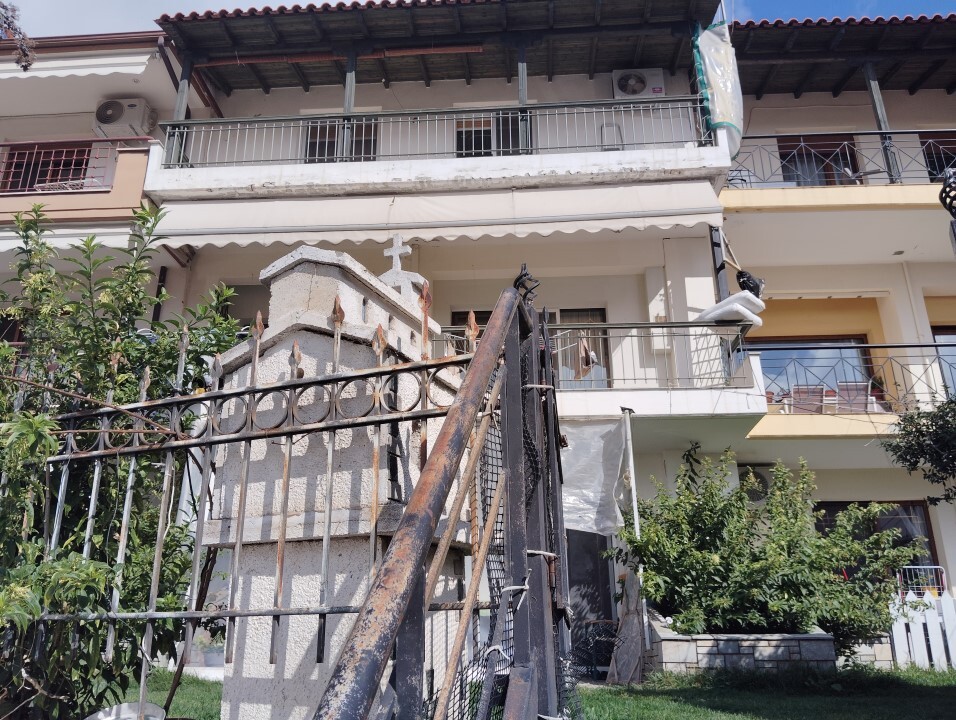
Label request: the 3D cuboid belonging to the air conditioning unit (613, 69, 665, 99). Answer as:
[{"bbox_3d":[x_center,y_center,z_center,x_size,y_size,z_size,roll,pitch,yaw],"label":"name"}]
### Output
[{"bbox_3d":[2.519,-4.249,12.167,0.790,0.540,0.290,-2,-19,4],"label":"air conditioning unit"}]

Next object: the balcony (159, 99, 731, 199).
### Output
[{"bbox_3d":[-0.517,-2.457,10.896,7.440,1.090,2.000,-2,-19,4],"label":"balcony"}]

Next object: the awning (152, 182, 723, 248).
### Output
[{"bbox_3d":[-0.539,-1.815,9.870,7.000,0.790,0.650,-2,-19,4],"label":"awning"}]

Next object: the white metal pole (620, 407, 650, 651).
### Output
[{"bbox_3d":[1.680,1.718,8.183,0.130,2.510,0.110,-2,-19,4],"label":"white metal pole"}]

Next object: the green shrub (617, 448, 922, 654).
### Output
[{"bbox_3d":[2.926,1.905,7.874,2.850,1.950,1.900,-2,-19,4],"label":"green shrub"}]

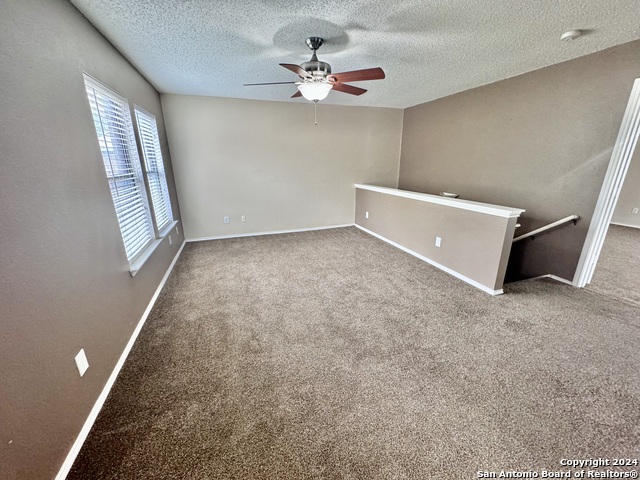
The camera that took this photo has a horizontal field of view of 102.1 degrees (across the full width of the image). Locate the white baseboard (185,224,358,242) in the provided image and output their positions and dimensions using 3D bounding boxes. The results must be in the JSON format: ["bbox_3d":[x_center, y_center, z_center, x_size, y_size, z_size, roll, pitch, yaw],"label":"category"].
[{"bbox_3d":[-0.849,-0.161,5.285,3.442,0.068,0.016,-6,18,-18],"label":"white baseboard"}]

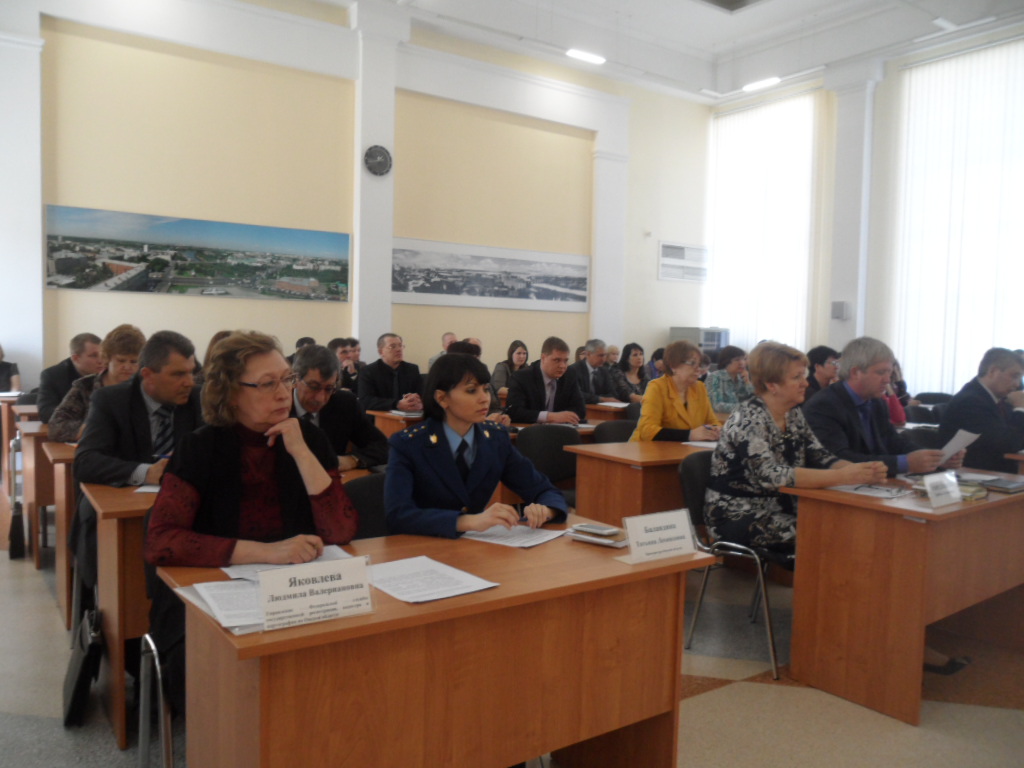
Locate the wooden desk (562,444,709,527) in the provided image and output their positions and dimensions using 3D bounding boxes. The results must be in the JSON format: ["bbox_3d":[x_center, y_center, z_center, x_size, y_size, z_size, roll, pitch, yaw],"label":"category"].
[{"bbox_3d":[0.919,0.714,4.310,1.200,0.750,0.600,-1,4,-35],"label":"wooden desk"}]

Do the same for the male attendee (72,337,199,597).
[{"bbox_3d":[-1.350,0.450,3.063,0.600,1.300,0.770,-1,4,-35],"label":"male attendee"}]

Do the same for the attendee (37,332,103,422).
[{"bbox_3d":[-2.695,0.328,4.992,0.520,1.300,0.700,-1,4,-35],"label":"attendee"}]

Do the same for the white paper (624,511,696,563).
[{"bbox_3d":[0.372,0.381,2.039,0.230,0.110,0.065,-1,4,-35],"label":"white paper"}]

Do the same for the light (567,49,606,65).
[{"bbox_3d":[0.901,-3.896,9.536,0.600,0.080,0.100,-1,4,-35],"label":"light"}]

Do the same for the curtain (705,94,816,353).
[{"bbox_3d":[3.598,-2.124,11.891,0.150,4.020,1.750,-1,4,-35],"label":"curtain"}]

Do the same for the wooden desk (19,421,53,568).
[{"bbox_3d":[-2.283,0.618,4.857,1.200,0.750,0.600,-1,4,-35],"label":"wooden desk"}]

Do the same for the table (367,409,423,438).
[{"bbox_3d":[-0.435,0.587,6.112,1.200,0.750,0.600,-1,4,-35],"label":"table"}]

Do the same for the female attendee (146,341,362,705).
[{"bbox_3d":[-0.644,0.518,2.027,0.530,1.300,0.700,-1,4,-35],"label":"female attendee"}]

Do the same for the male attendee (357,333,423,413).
[{"bbox_3d":[-0.898,0.281,6.087,0.560,1.330,0.750,-1,4,-35],"label":"male attendee"}]

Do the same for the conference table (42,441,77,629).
[{"bbox_3d":[-1.611,0.676,3.963,1.200,0.750,0.600,-1,4,-35],"label":"conference table"}]

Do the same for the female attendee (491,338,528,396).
[{"bbox_3d":[0.087,0.205,8.182,0.540,1.300,0.750,-1,4,-35],"label":"female attendee"}]

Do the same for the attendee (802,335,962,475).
[{"bbox_3d":[1.569,0.467,3.622,0.600,1.350,0.780,-1,4,-35],"label":"attendee"}]

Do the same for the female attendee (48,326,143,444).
[{"bbox_3d":[-2.017,0.363,4.081,0.580,1.330,0.750,-1,4,-35],"label":"female attendee"}]

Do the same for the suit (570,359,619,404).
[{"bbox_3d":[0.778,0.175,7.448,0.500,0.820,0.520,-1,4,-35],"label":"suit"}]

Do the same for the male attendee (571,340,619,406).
[{"bbox_3d":[0.780,0.246,7.430,0.530,1.340,0.700,-1,4,-35],"label":"male attendee"}]

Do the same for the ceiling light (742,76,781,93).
[{"bbox_3d":[3.436,-4.125,11.000,0.110,0.070,0.620,-1,4,-35],"label":"ceiling light"}]

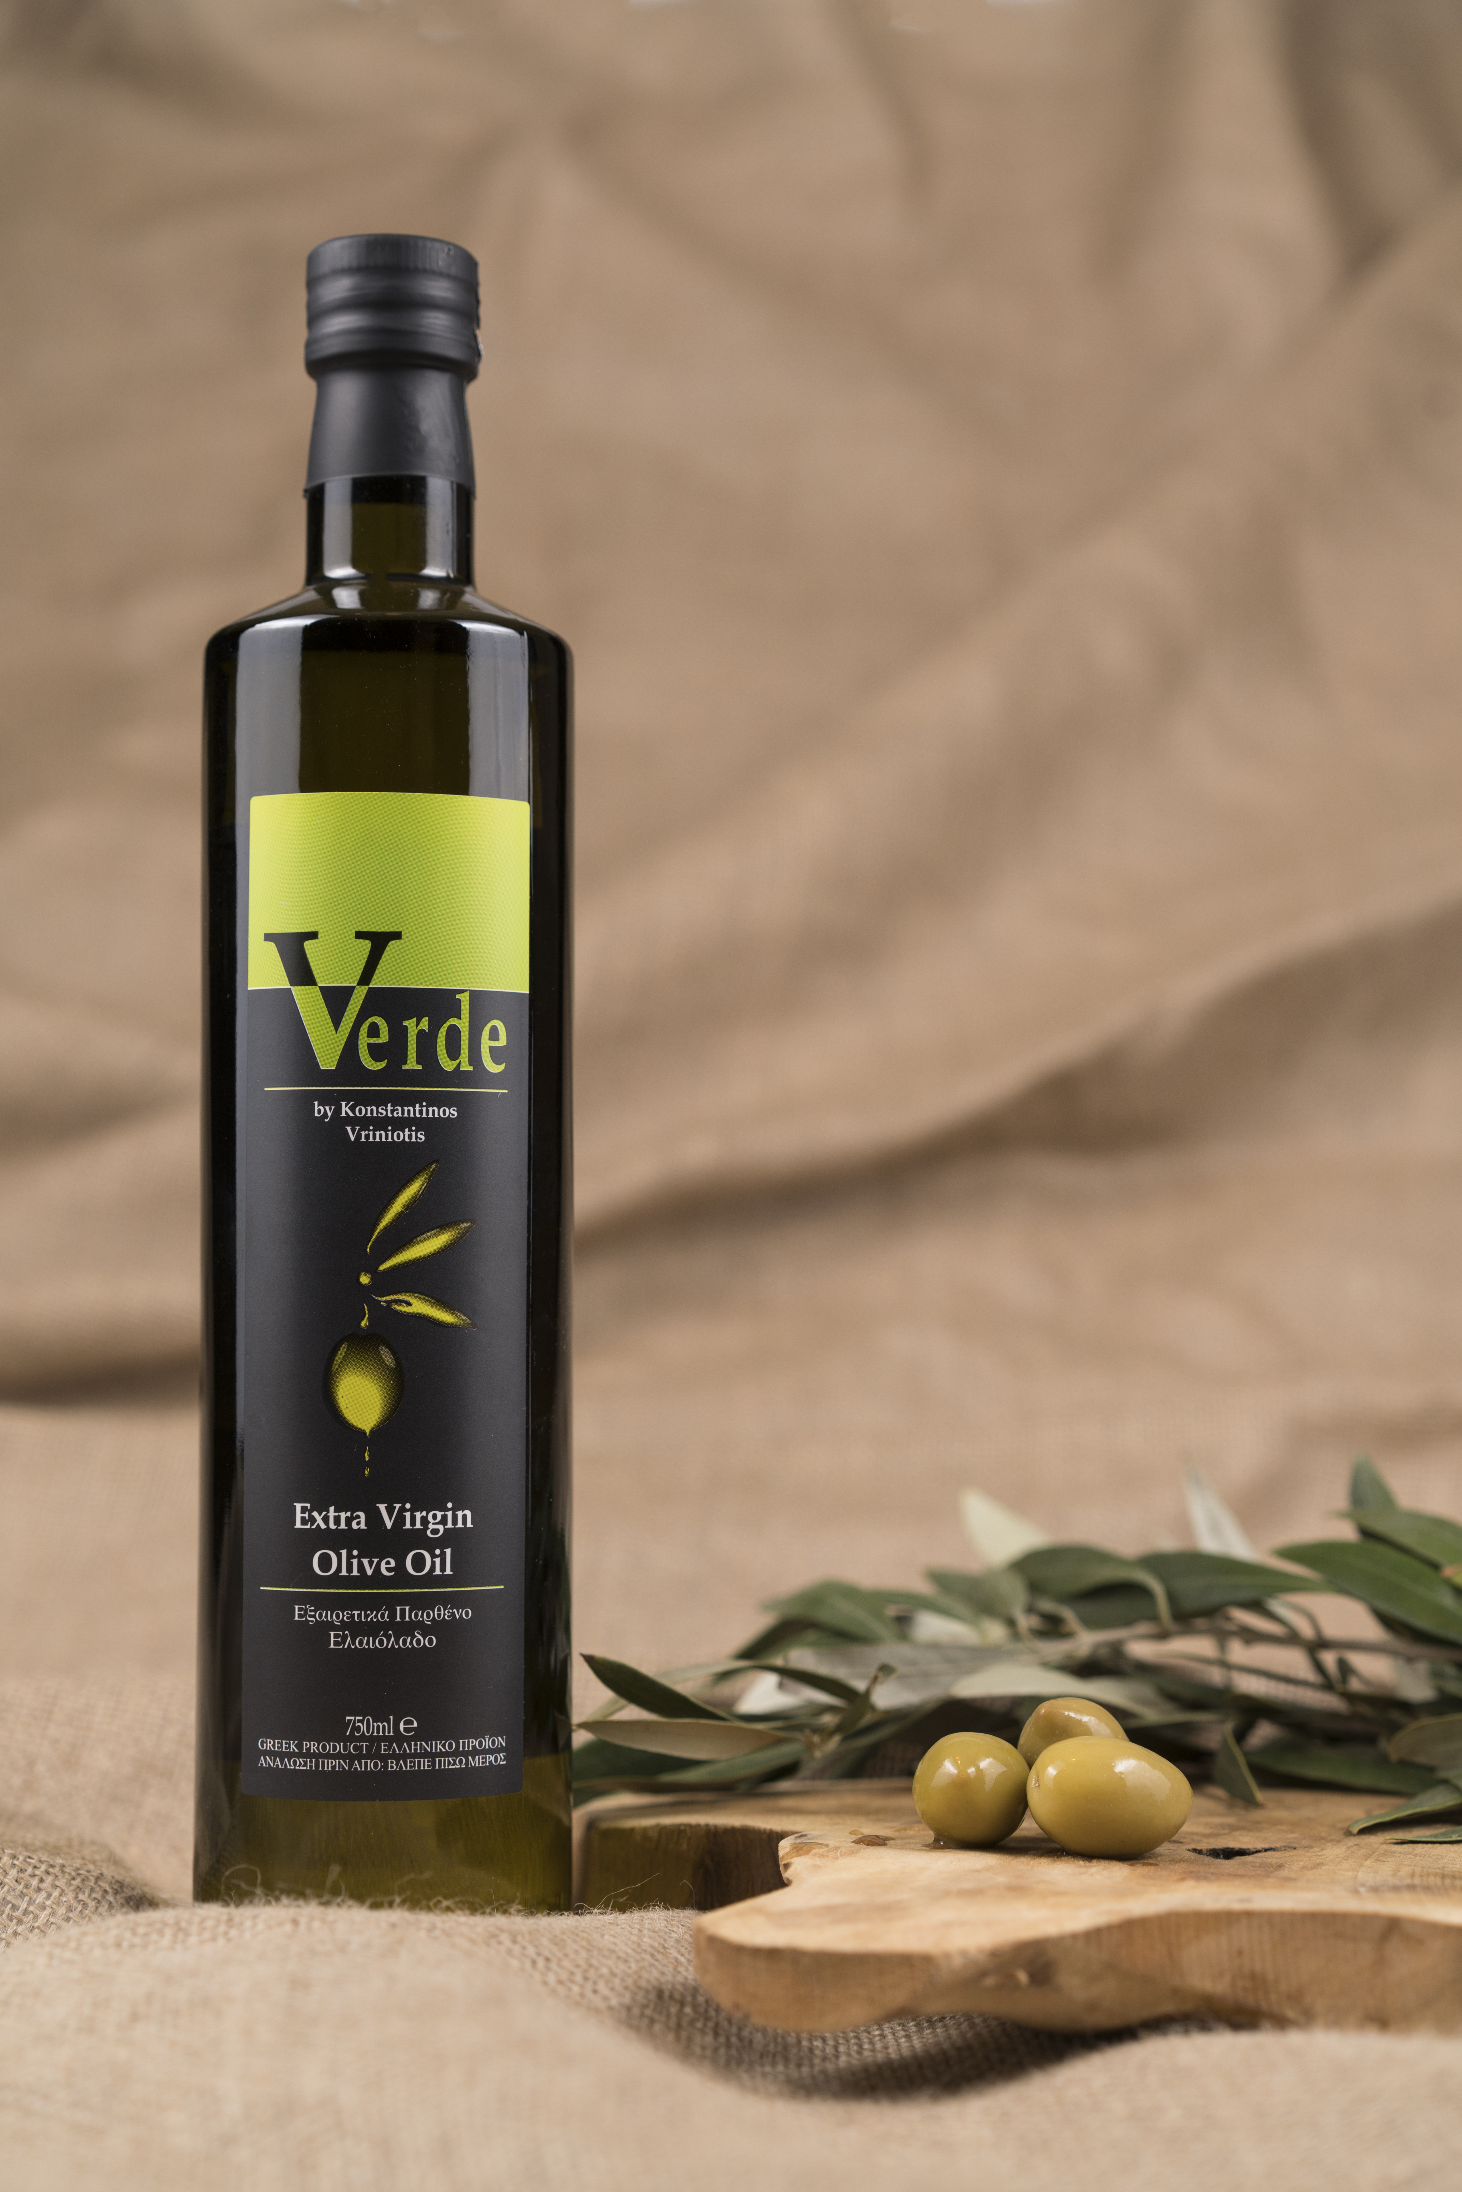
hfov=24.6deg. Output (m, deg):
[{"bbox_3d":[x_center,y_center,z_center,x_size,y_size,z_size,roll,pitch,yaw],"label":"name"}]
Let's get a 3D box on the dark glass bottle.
[{"bbox_3d":[-0.066,-0.004,0.644,0.071,0.318,0.071,0,-3,-6],"label":"dark glass bottle"}]

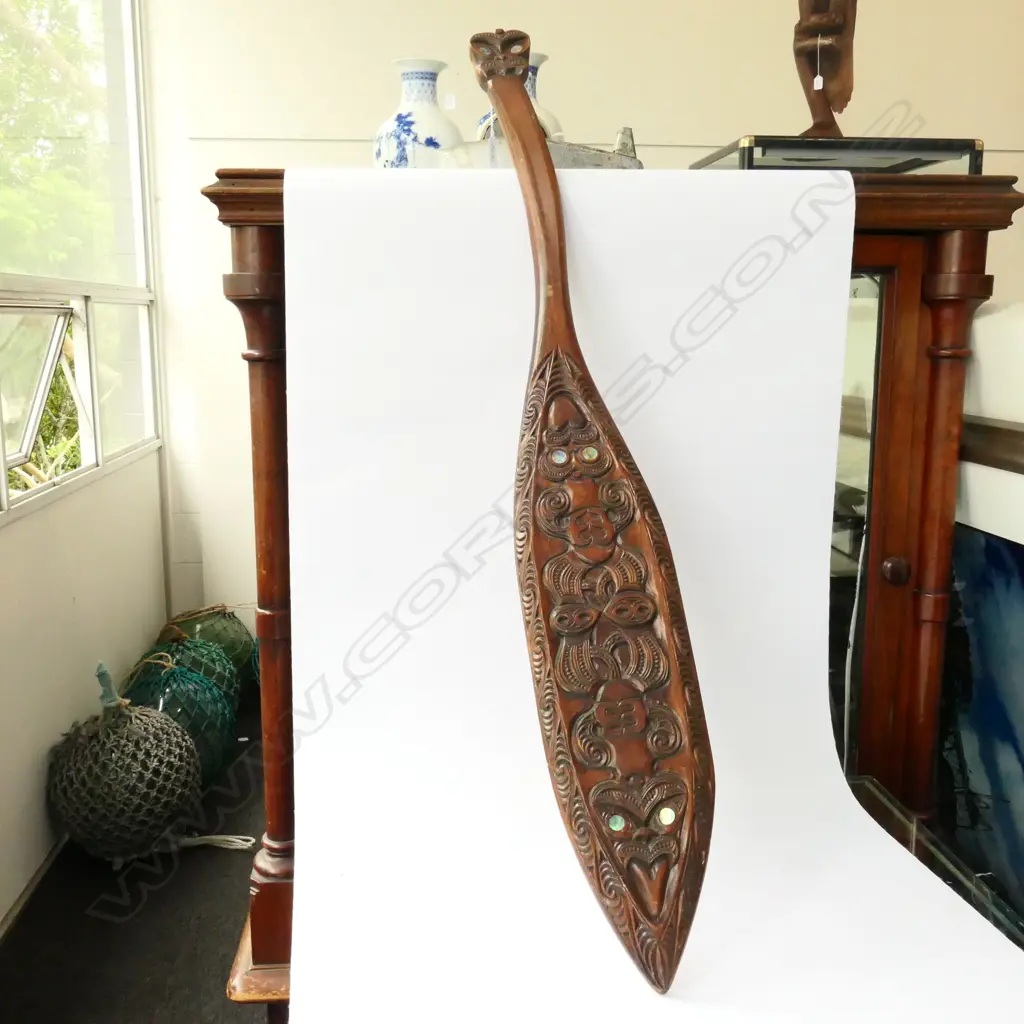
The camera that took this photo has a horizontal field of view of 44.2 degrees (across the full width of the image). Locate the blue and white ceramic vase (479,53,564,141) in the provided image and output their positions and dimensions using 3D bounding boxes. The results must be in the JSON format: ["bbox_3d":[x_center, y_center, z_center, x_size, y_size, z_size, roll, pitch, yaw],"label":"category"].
[{"bbox_3d":[0.014,-0.593,1.995,0.147,0.255,0.147,0,9,0],"label":"blue and white ceramic vase"}]

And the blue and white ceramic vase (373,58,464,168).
[{"bbox_3d":[-0.150,-0.598,2.035,0.147,0.255,0.147,0,9,0],"label":"blue and white ceramic vase"}]

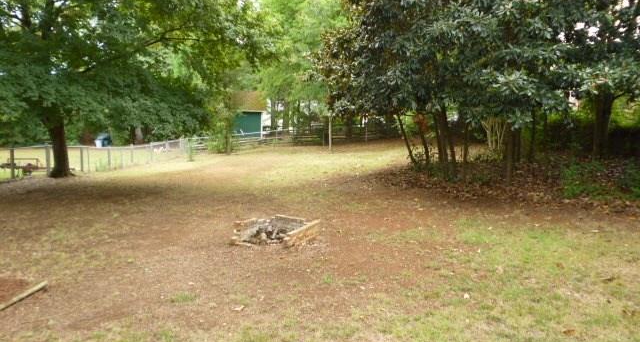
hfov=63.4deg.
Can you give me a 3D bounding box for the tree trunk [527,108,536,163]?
[{"bbox_3d":[7.354,-1.234,18.000,0.290,1.947,0.280,0,5,0],"label":"tree trunk"}]

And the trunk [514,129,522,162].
[{"bbox_3d":[6.710,-0.862,17.500,0.240,1.217,0.240,0,5,0],"label":"trunk"}]

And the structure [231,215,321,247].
[{"bbox_3d":[-0.640,0.840,7.450,1.220,0.220,1.250,0,5,0],"label":"structure"}]

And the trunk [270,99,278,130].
[{"bbox_3d":[-2.988,-3.711,34.000,0.420,1.970,0.420,0,5,0],"label":"trunk"}]

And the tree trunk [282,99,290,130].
[{"bbox_3d":[-2.200,-3.645,34.000,0.450,2.102,0.450,0,5,0],"label":"tree trunk"}]

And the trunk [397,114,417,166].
[{"bbox_3d":[2.924,-1.065,17.500,0.620,1.758,0.350,0,5,0],"label":"trunk"}]

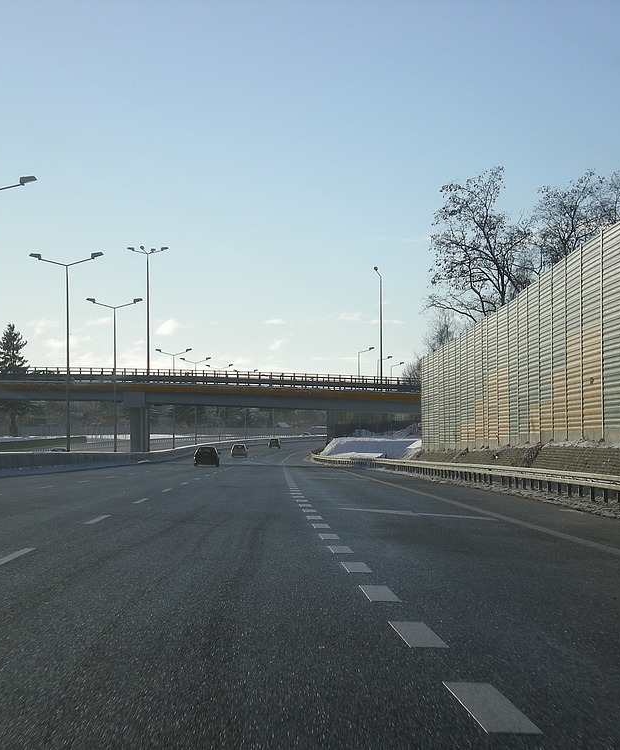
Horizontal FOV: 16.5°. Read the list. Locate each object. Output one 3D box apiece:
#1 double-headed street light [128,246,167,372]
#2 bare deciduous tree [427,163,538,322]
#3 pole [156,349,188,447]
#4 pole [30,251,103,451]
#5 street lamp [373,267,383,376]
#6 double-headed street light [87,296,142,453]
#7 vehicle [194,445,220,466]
[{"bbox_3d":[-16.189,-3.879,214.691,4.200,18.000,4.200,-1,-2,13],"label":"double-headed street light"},{"bbox_3d":[10.057,-3.627,123.711,7.000,16.830,6.800,0,-2,0],"label":"bare deciduous tree"},{"bbox_3d":[-16.541,3.392,260.774,4.400,13.140,0.400,0,-2,0],"label":"pole"},{"bbox_3d":[-14.626,-1.006,128.680,4.500,12.830,0.400,0,-2,-1],"label":"pole"},{"bbox_3d":[6.622,-4.299,206.788,0.400,12.330,2.200,-1,-2,18],"label":"street lamp"},{"bbox_3d":[-15.413,0.350,169.078,4.500,12.900,0.400,0,-2,-1],"label":"double-headed street light"},{"bbox_3d":[-7.210,5.756,151.000,1.740,1.460,4.200,0,-2,-1],"label":"vehicle"}]

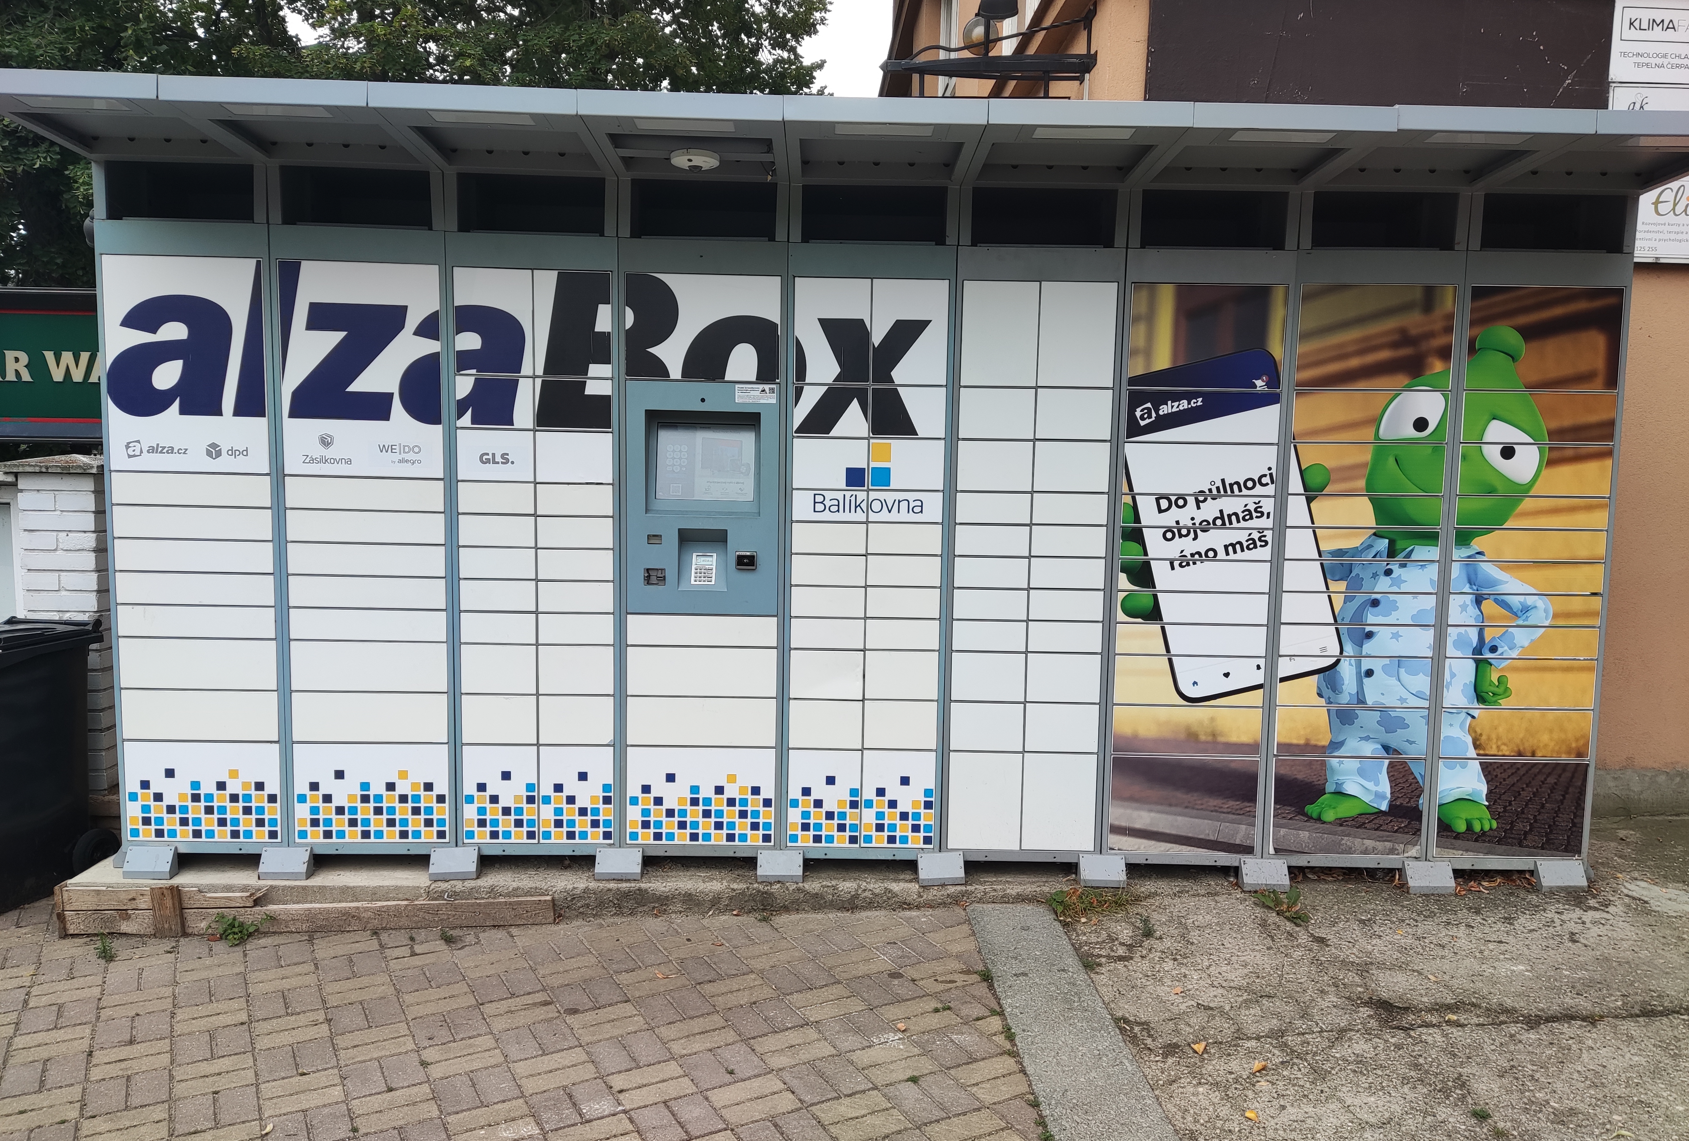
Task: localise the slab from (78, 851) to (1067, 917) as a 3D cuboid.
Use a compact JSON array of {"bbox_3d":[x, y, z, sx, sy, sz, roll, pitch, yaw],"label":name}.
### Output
[{"bbox_3d":[-0.973,1.135,4.711,3.487,0.135,0.850,1,6,-2],"label":"slab"}]

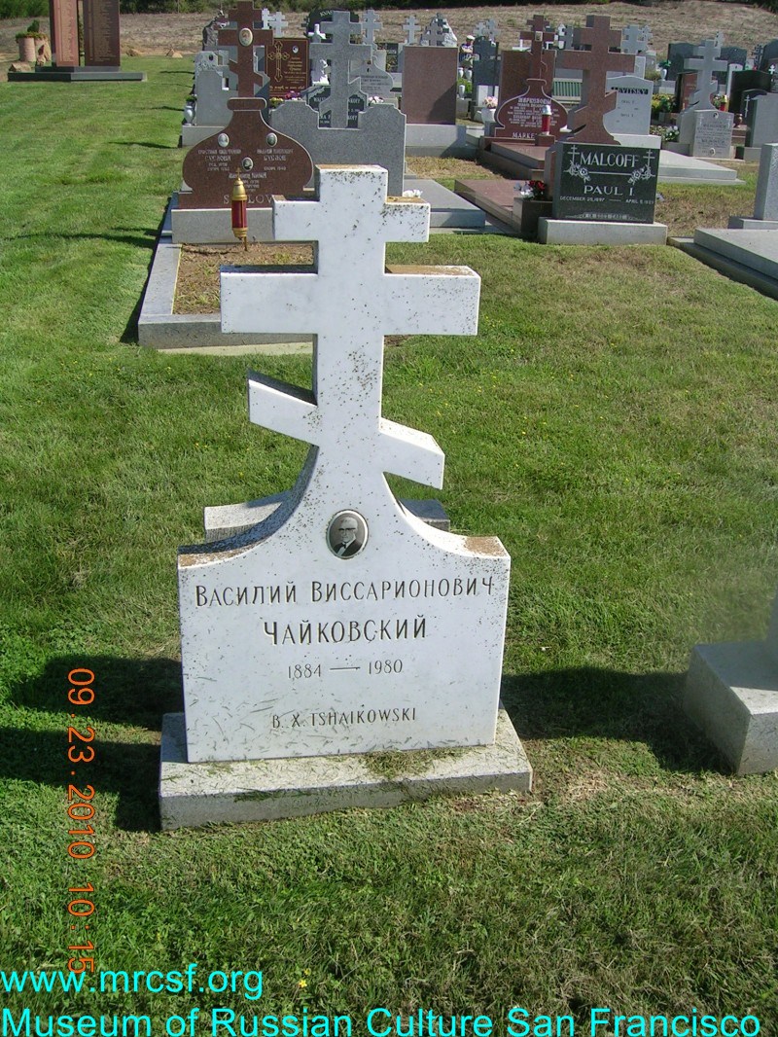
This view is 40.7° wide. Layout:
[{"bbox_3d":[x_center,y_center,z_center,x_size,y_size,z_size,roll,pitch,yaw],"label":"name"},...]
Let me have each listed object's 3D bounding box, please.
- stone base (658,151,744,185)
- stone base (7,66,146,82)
[{"bbox_3d":[3.759,-4.945,14.656,1.150,0.152,2.590,-1,23,-8],"label":"stone base"},{"bbox_3d":[-9.330,-13.195,31.116,2.675,0.430,2.675,16,26,29],"label":"stone base"}]

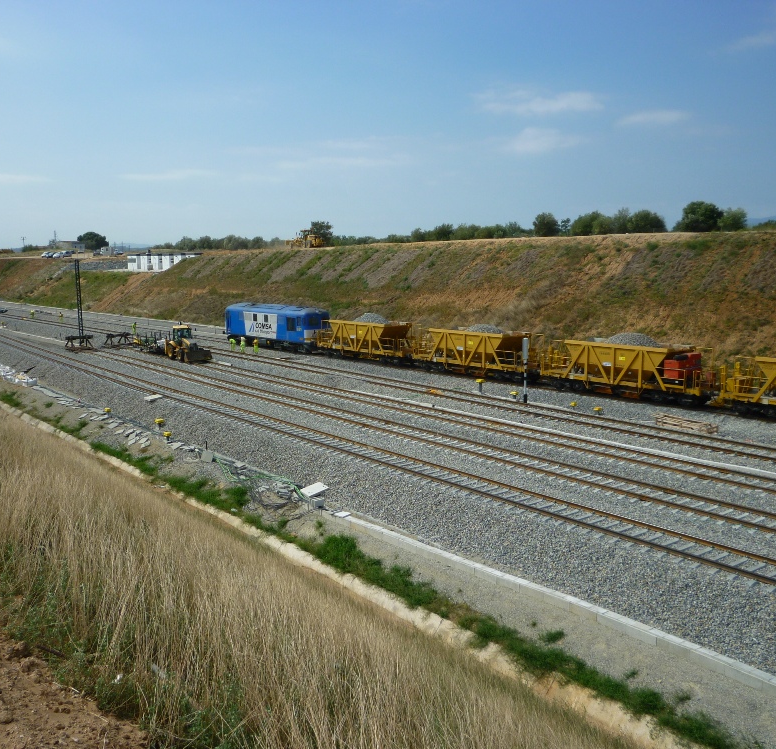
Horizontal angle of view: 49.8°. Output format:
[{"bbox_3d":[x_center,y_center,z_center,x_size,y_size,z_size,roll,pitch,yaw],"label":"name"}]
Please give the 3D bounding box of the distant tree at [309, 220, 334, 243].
[{"bbox_3d":[-13.574,-28.999,172.000,4.450,5.350,4.450,-1,9,-5],"label":"distant tree"}]

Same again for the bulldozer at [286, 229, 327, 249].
[{"bbox_3d":[-15.002,-24.698,153.000,2.600,3.400,9.200,-7,10,-35],"label":"bulldozer"}]

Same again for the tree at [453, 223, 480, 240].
[{"bbox_3d":[12.162,-22.116,129.565,3.946,2.906,3.748,-1,9,5],"label":"tree"}]

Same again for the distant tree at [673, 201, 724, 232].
[{"bbox_3d":[37.702,-19.154,101.546,5.606,4.001,5.325,2,10,20],"label":"distant tree"}]

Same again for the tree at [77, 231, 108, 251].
[{"bbox_3d":[-102.469,-45.946,290.000,9.780,7.280,9.780,-4,9,-19],"label":"tree"}]

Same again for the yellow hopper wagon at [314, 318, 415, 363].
[{"bbox_3d":[-1.726,-2.809,72.137,2.800,3.540,12.600,-8,11,-41],"label":"yellow hopper wagon"}]

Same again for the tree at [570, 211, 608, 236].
[{"bbox_3d":[31.167,-23.395,130.000,5.550,4.200,5.550,1,9,13],"label":"tree"}]

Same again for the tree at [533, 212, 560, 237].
[{"bbox_3d":[25.017,-23.676,132.000,3.860,4.100,3.860,1,9,11],"label":"tree"}]

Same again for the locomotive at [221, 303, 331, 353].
[{"bbox_3d":[-10.849,-4.544,81.479,2.980,4.200,14.422,-10,12,-41],"label":"locomotive"}]

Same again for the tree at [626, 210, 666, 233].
[{"bbox_3d":[37.564,-22.174,122.000,5.490,3.500,5.490,2,9,17],"label":"tree"}]

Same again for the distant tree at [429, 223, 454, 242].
[{"bbox_3d":[9.686,-25.469,150.000,3.880,3.590,3.880,0,9,4],"label":"distant tree"}]

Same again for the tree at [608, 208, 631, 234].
[{"bbox_3d":[32.182,-21.178,115.758,2.890,3.649,2.745,1,10,15],"label":"tree"}]

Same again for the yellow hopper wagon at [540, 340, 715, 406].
[{"bbox_3d":[15.209,-0.275,53.066,3.050,3.560,12.200,-10,12,-41],"label":"yellow hopper wagon"}]

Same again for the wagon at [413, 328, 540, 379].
[{"bbox_3d":[6.875,-1.540,62.173,3.050,3.560,12.200,-10,12,-41],"label":"wagon"}]

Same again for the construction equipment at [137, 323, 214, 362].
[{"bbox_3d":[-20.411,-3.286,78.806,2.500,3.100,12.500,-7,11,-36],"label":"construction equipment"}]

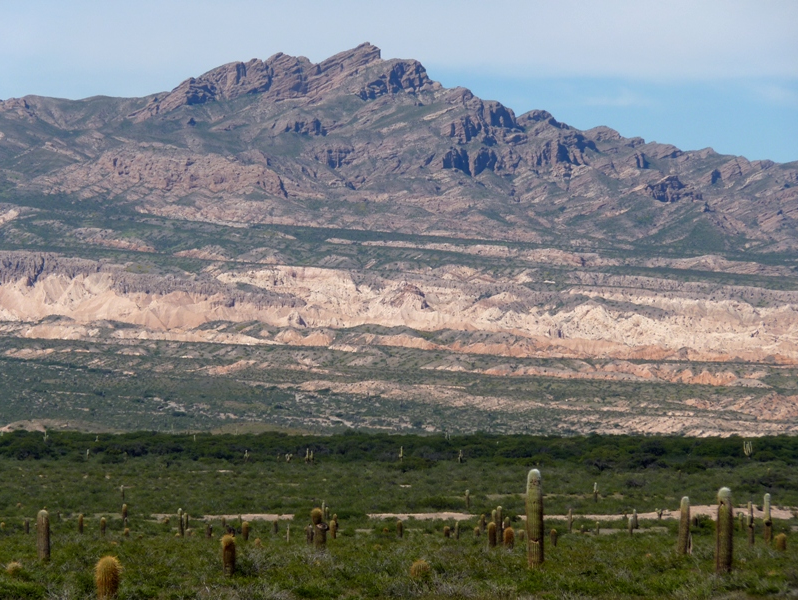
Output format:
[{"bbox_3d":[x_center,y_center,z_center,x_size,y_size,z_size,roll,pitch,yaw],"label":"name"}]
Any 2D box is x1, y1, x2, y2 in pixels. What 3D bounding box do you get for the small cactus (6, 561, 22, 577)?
[{"bbox_3d":[-10.689,7.503,188.000,0.420,0.514,0.420,0,-2,0],"label":"small cactus"}]

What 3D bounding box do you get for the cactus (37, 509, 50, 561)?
[{"bbox_3d":[-12.061,8.042,230.000,0.418,1.817,0.418,0,-1,0],"label":"cactus"}]

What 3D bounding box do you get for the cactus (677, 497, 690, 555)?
[{"bbox_3d":[11.066,8.770,262.000,0.368,2.310,0.368,0,-1,0],"label":"cactus"}]

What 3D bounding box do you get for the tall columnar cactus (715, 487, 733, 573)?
[{"bbox_3d":[9.537,6.781,198.000,0.453,2.608,0.453,0,-1,0],"label":"tall columnar cactus"}]

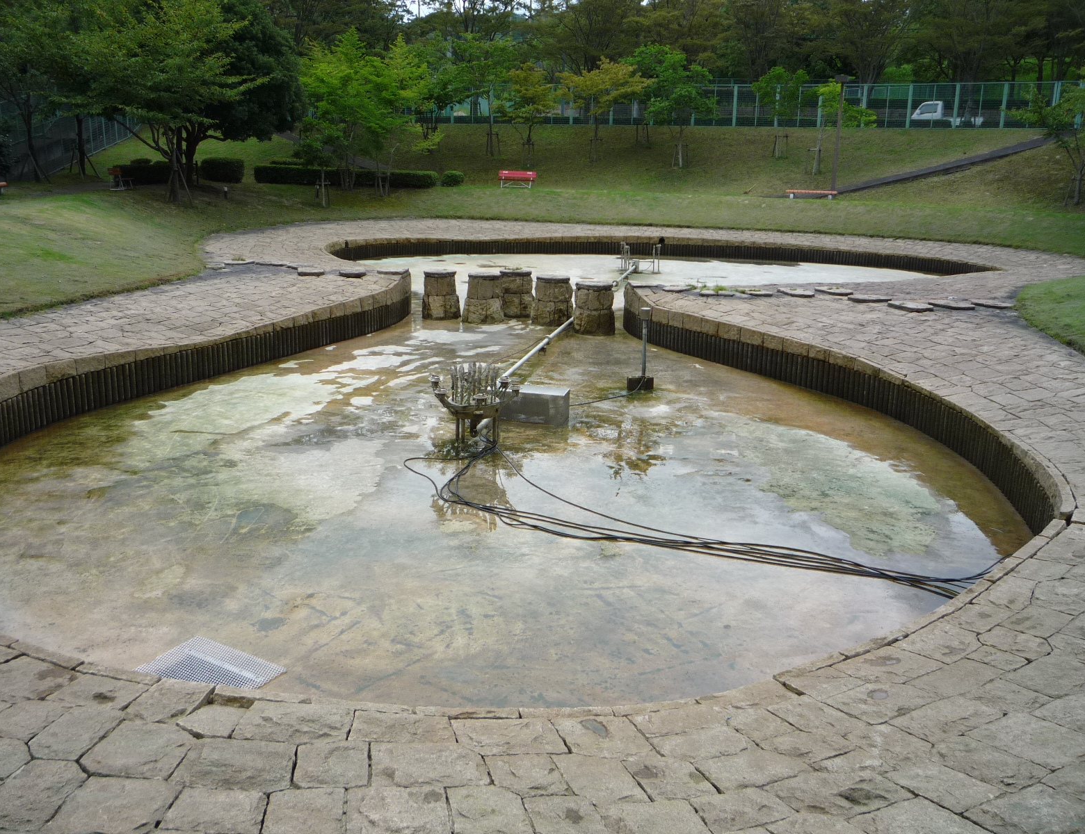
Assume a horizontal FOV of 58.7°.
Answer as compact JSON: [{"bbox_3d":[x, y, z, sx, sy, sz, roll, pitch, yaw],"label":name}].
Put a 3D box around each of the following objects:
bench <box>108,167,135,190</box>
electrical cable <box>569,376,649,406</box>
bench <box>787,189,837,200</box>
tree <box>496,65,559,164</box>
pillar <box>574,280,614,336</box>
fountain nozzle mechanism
[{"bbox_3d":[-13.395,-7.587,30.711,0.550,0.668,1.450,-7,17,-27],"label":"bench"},{"bbox_3d":[0.560,-0.214,8.094,0.900,0.110,0.200,-12,20,-40],"label":"electrical cable"},{"bbox_3d":[9.209,-7.575,32.954,1.700,0.420,0.420,5,16,14],"label":"bench"},{"bbox_3d":[-0.612,-12.544,39.963,2.500,4.022,2.500,1,16,0],"label":"tree"},{"bbox_3d":[0.592,-1.246,10.993,0.460,0.550,0.460,1,16,0],"label":"pillar"},{"bbox_3d":[-0.485,-0.129,6.899,0.670,0.540,0.680,1,16,0],"label":"fountain nozzle mechanism"}]

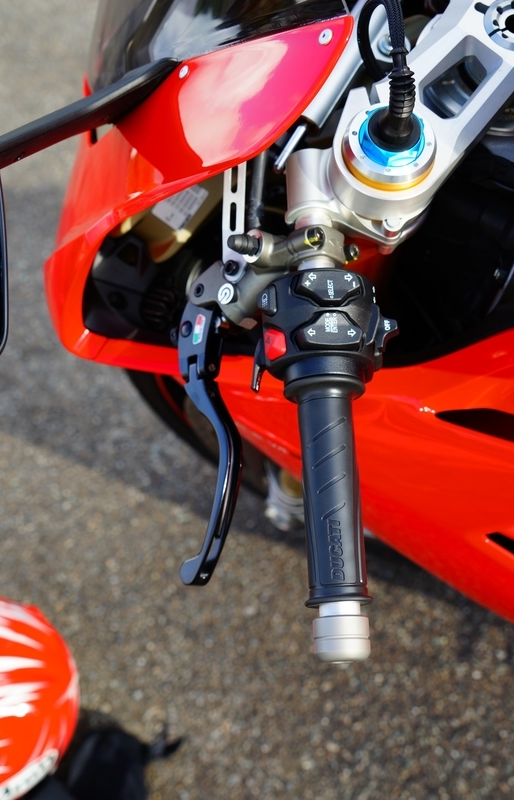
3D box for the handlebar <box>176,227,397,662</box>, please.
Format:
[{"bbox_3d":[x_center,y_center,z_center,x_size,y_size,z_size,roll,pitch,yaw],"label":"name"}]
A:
[{"bbox_3d":[0.014,0.016,0.621,0.140,0.085,0.272,-9,69,18],"label":"handlebar"}]

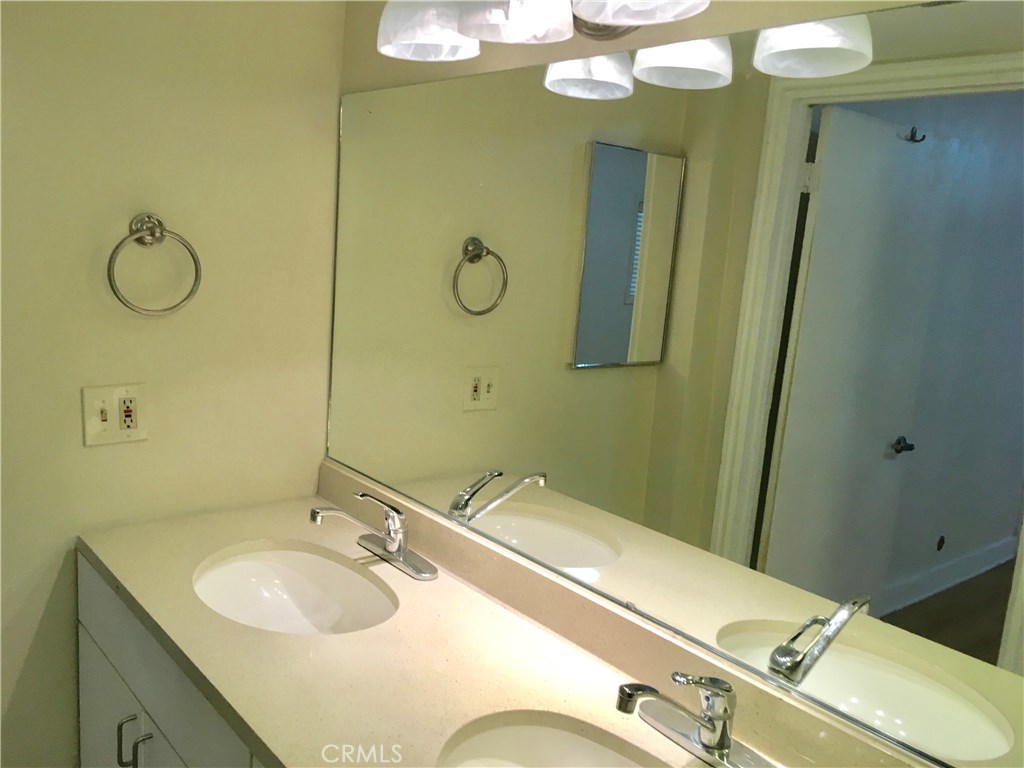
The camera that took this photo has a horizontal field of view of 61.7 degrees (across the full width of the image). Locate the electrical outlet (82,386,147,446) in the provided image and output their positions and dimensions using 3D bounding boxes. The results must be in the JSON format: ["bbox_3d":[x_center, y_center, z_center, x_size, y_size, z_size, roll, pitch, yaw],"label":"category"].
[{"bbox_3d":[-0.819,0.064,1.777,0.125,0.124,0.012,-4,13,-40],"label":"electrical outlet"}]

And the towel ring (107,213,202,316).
[{"bbox_3d":[-0.729,-0.241,1.745,0.182,0.208,0.063,-4,13,-40],"label":"towel ring"}]

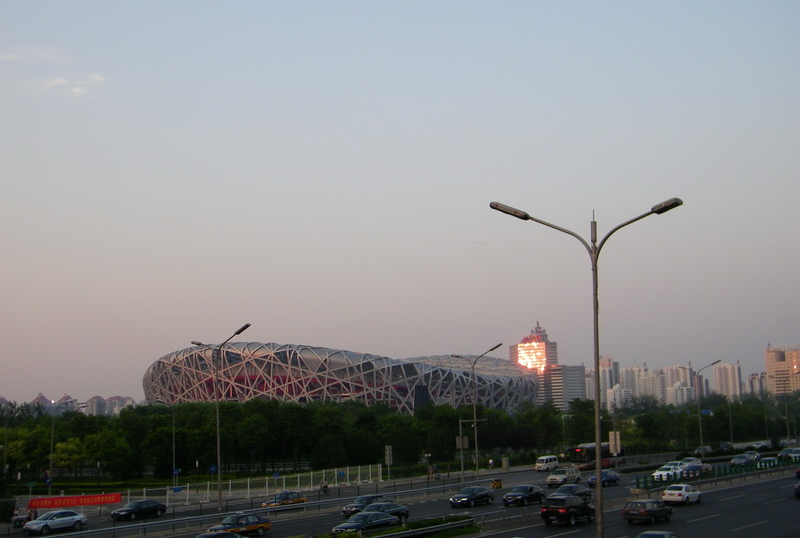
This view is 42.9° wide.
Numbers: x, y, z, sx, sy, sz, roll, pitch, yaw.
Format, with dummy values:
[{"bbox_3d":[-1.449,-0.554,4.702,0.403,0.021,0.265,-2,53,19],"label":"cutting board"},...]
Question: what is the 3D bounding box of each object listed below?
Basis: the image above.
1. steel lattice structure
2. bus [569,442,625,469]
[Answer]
[{"bbox_3d":[-50.373,95.822,835.301,332.000,68.500,296.000,-7,-10,34],"label":"steel lattice structure"},{"bbox_3d":[26.023,24.654,134.317,2.500,3.100,11.000,-7,-10,36],"label":"bus"}]

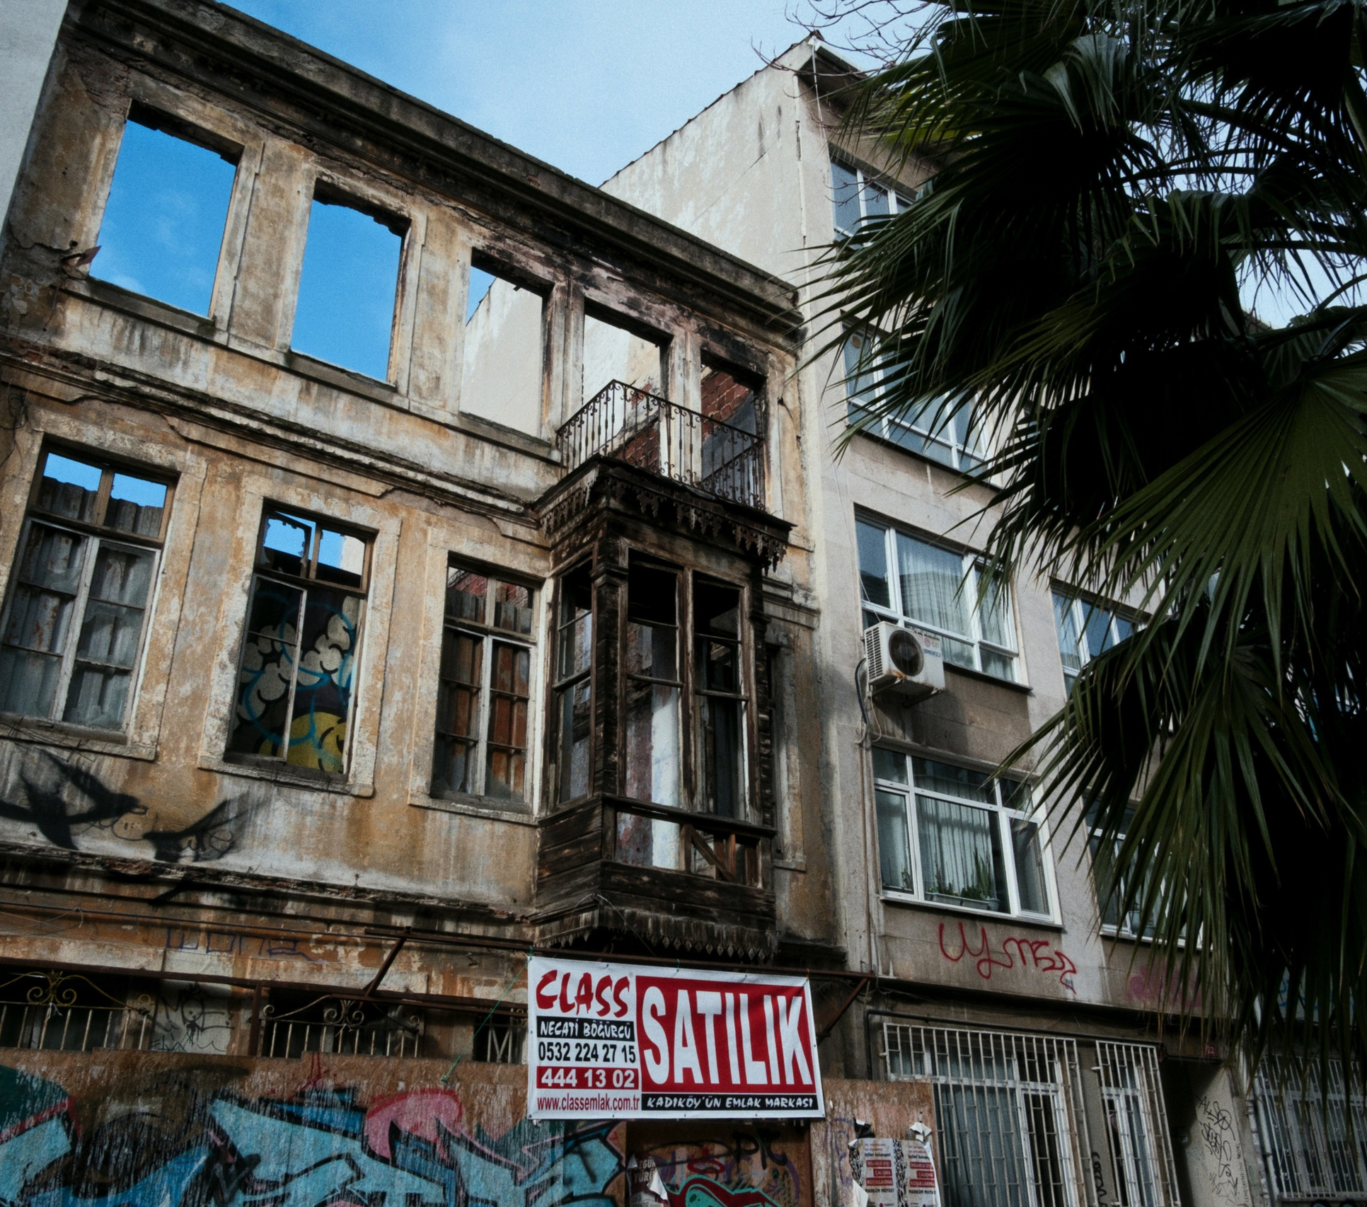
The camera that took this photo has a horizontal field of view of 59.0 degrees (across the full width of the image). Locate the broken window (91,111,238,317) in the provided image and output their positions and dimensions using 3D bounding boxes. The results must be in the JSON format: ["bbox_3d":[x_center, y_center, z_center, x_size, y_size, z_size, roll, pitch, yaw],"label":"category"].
[{"bbox_3d":[-4.338,-3.248,10.177,0.947,1.859,0.212,16,-29,-32],"label":"broken window"}]

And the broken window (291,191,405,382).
[{"bbox_3d":[-3.034,-2.869,11.017,0.920,1.876,0.212,16,-29,-32],"label":"broken window"}]

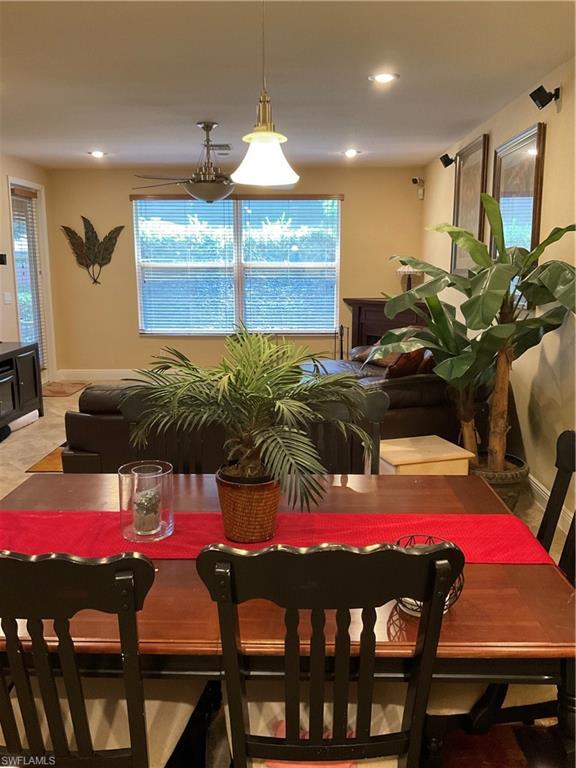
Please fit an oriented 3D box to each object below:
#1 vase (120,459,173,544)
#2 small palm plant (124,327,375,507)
[{"bbox_3d":[-0.447,0.370,2.046,0.164,0.210,0.164,0,11,1],"label":"vase"},{"bbox_3d":[-0.117,0.088,1.966,0.750,0.520,0.660,0,11,1],"label":"small palm plant"}]

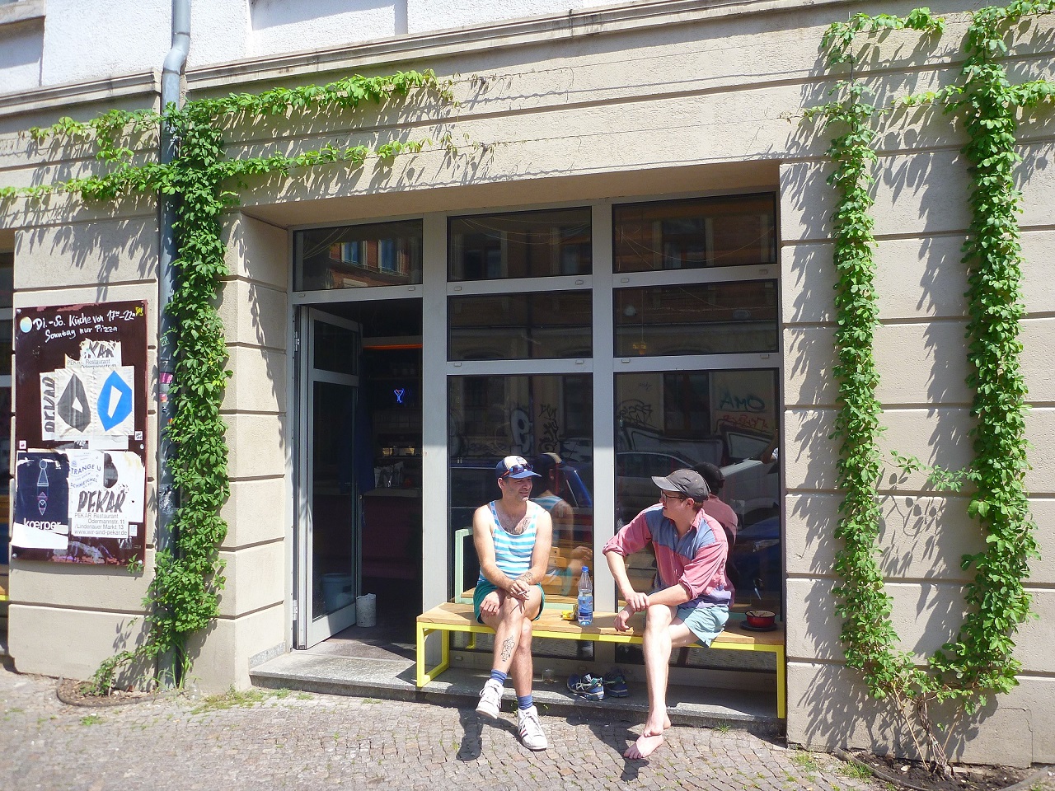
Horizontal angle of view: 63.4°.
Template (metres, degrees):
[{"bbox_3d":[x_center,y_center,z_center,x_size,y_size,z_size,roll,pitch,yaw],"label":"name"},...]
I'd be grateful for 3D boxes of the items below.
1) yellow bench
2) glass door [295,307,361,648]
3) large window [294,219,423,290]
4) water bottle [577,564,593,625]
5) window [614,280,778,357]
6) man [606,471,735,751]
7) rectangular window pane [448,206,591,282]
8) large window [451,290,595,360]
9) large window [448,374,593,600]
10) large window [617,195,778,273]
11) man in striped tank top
[{"bbox_3d":[0.380,1.409,4.633,1.941,0.379,0.402,-1,-2,16],"label":"yellow bench"},{"bbox_3d":[-1.310,0.522,5.728,0.070,2.130,0.800,-1,-2,14],"label":"glass door"},{"bbox_3d":[-1.070,-0.873,5.346,0.897,0.394,0.060,-1,-2,16],"label":"large window"},{"bbox_3d":[0.306,1.063,4.543,0.081,0.307,0.081,-1,-2,16],"label":"water bottle"},{"bbox_3d":[0.924,-0.423,4.748,0.902,0.398,0.060,-1,-2,16],"label":"window"},{"bbox_3d":[0.699,1.006,4.144,0.760,1.290,0.520,2,-3,-42],"label":"man"},{"bbox_3d":[-0.055,-0.889,5.050,0.893,0.394,0.060,-1,-2,16],"label":"rectangular window pane"},{"bbox_3d":[-0.045,-0.403,4.995,0.890,0.410,0.060,-1,-2,16],"label":"large window"},{"bbox_3d":[-0.047,0.654,4.995,0.893,1.562,0.060,-1,-2,16],"label":"large window"},{"bbox_3d":[0.922,-0.894,4.736,0.900,0.410,0.060,-1,-2,16],"label":"large window"},{"bbox_3d":[-0.085,0.989,4.370,0.450,1.350,0.800,0,-2,0],"label":"man in striped tank top"}]

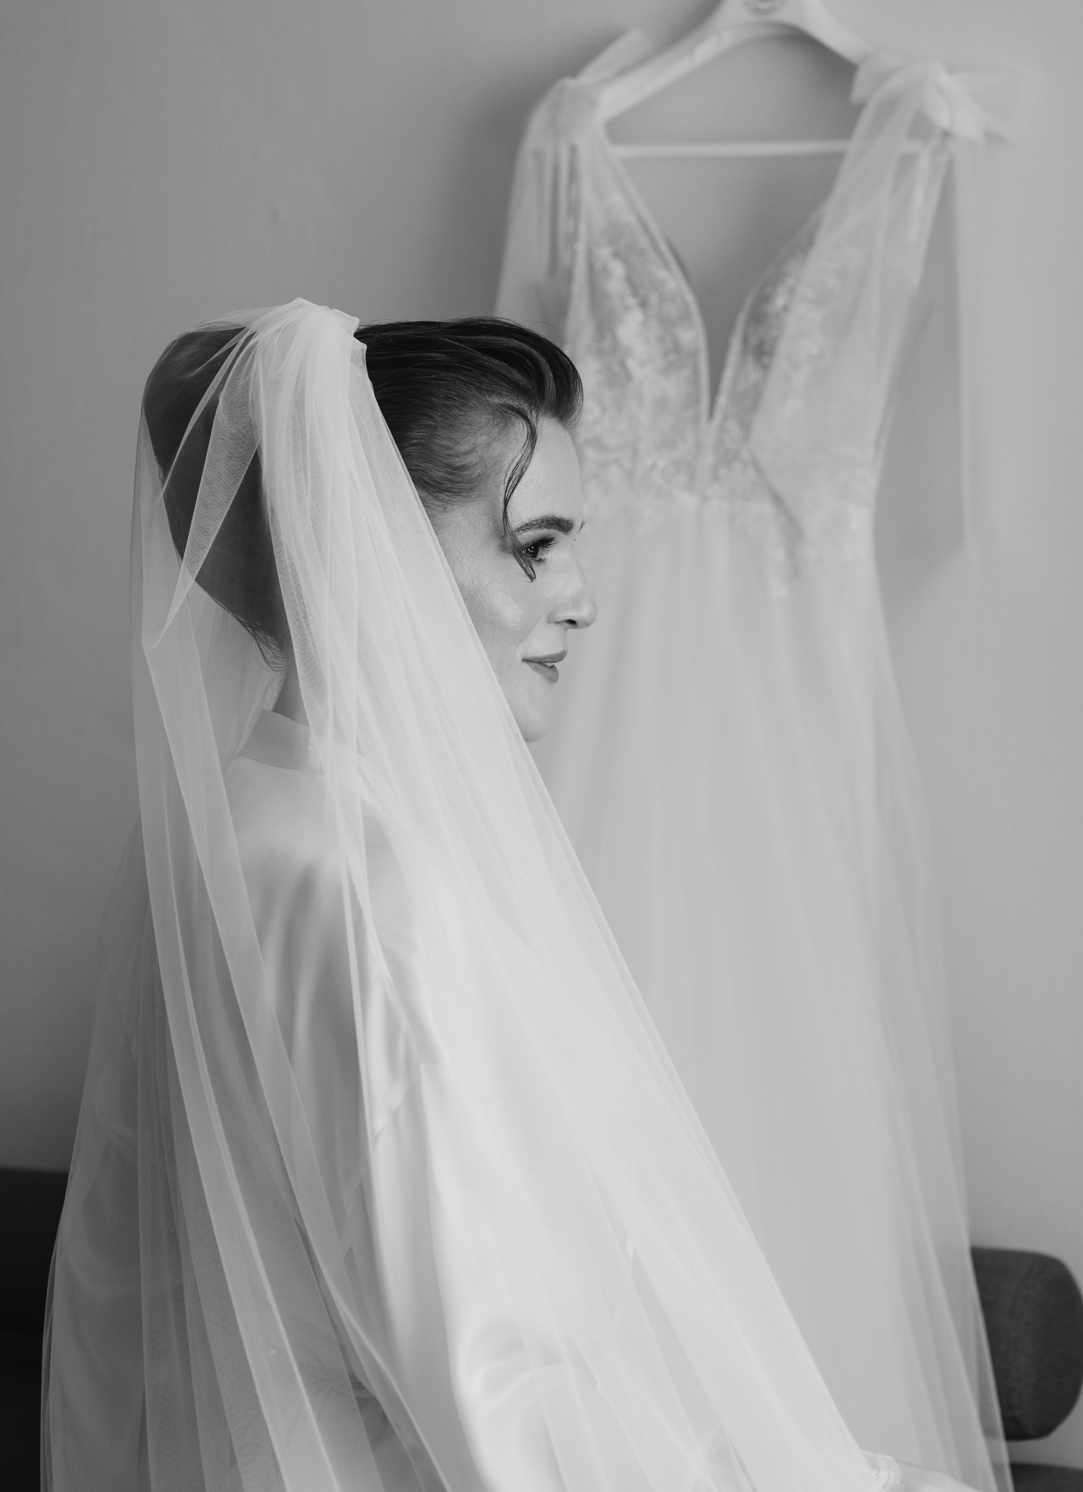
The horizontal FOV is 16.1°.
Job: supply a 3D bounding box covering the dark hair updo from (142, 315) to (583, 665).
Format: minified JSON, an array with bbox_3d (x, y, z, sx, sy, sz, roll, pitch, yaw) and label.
[{"bbox_3d":[-0.100,-0.144,2.150,0.243,0.197,0.180,2,1,10],"label":"dark hair updo"}]

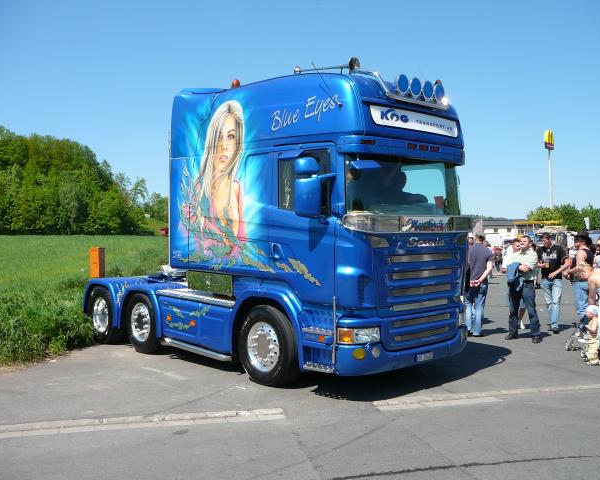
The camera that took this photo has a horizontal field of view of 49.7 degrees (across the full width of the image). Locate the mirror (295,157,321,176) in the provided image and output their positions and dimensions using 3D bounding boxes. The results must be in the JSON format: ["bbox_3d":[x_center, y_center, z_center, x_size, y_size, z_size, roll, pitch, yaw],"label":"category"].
[{"bbox_3d":[0.074,-0.784,6.860,0.240,0.185,0.170,0,0,-25],"label":"mirror"}]

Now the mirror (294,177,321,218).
[{"bbox_3d":[0.085,-0.445,6.860,0.240,0.420,0.160,0,0,-25],"label":"mirror"}]

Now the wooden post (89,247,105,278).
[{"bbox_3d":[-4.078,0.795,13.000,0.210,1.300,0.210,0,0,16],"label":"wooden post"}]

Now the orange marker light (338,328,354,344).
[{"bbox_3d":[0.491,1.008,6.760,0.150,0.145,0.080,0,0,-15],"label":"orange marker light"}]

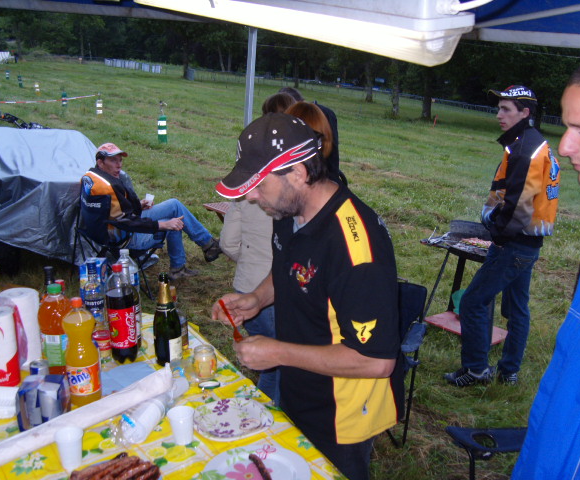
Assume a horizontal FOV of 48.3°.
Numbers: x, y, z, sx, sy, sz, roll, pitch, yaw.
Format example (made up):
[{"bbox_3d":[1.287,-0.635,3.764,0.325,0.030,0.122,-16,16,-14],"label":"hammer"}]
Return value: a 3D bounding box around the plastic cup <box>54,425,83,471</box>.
[{"bbox_3d":[-0.508,0.483,1.488,0.067,0.098,0.067,-1,12,0],"label":"plastic cup"}]

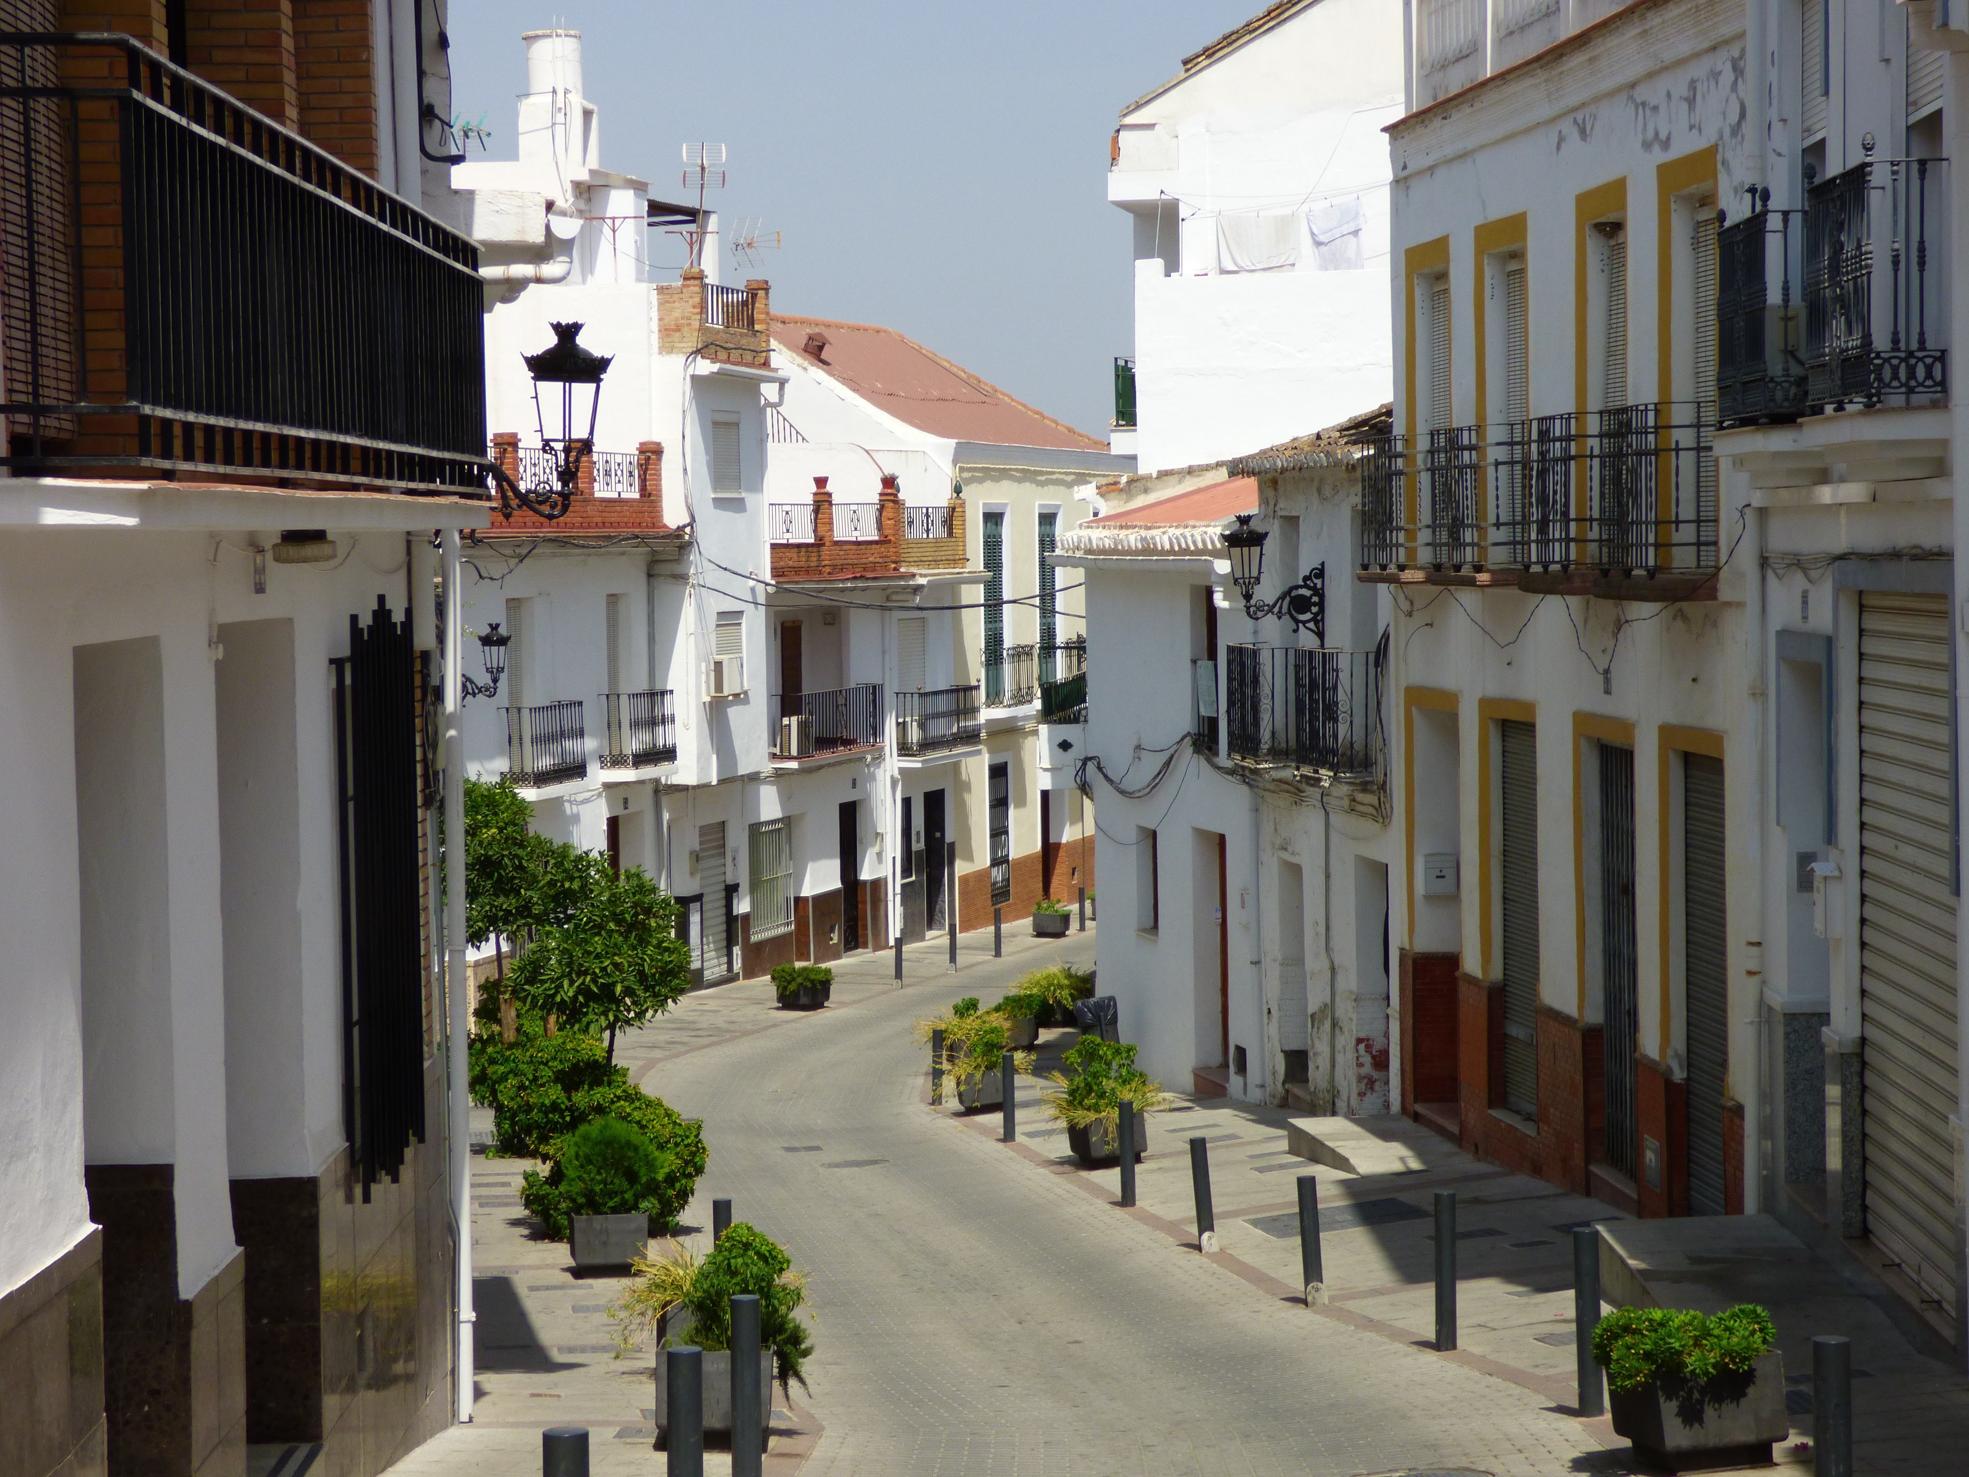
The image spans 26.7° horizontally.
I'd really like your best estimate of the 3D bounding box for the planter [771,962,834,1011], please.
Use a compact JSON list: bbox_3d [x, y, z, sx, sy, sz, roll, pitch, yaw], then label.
[{"bbox_3d":[-2.623,3.575,59.753,0.660,0.620,0.780,0,3,20],"label":"planter"}]

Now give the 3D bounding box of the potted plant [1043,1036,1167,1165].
[{"bbox_3d":[0.980,2.939,33.691,0.900,0.970,0.900,-1,3,-9],"label":"potted plant"}]

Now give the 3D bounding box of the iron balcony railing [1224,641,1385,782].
[{"bbox_3d":[2.702,-0.264,35.734,0.340,1.040,2.400,-2,3,-19],"label":"iron balcony railing"}]

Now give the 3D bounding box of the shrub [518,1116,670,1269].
[{"bbox_3d":[-2.469,2.932,26.600,0.900,0.950,0.800,-1,1,-3],"label":"shrub"}]

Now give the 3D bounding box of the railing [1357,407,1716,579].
[{"bbox_3d":[3.460,-1.580,26.950,0.400,0.950,7.600,-1,3,-7],"label":"railing"}]

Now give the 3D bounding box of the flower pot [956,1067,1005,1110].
[{"bbox_3d":[0.024,3.421,41.024,0.470,0.410,0.720,-1,3,-6],"label":"flower pot"}]

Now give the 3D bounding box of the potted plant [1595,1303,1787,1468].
[{"bbox_3d":[2.699,2.423,15.747,0.510,0.540,0.780,-3,-1,-6],"label":"potted plant"}]

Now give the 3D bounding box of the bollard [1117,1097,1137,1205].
[{"bbox_3d":[1.026,2.965,29.688,0.100,0.770,0.100,-1,3,-5],"label":"bollard"}]

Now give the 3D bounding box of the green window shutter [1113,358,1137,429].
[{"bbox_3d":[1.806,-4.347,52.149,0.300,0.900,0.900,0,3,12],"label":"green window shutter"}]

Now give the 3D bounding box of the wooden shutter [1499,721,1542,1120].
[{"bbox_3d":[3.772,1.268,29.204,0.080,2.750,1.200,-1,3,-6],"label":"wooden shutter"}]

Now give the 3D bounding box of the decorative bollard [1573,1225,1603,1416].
[{"bbox_3d":[2.461,2.374,16.893,0.100,0.770,0.100,-1,3,-5],"label":"decorative bollard"}]

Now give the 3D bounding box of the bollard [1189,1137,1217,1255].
[{"bbox_3d":[1.431,2.977,27.100,0.110,0.740,0.110,-5,3,-5],"label":"bollard"}]

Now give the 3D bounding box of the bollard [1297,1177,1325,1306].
[{"bbox_3d":[1.842,2.830,23.400,0.110,0.725,0.110,-3,3,-6],"label":"bollard"}]

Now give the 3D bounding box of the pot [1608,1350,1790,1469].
[{"bbox_3d":[2.722,2.487,15.748,0.465,0.410,0.750,-3,-1,-6],"label":"pot"}]

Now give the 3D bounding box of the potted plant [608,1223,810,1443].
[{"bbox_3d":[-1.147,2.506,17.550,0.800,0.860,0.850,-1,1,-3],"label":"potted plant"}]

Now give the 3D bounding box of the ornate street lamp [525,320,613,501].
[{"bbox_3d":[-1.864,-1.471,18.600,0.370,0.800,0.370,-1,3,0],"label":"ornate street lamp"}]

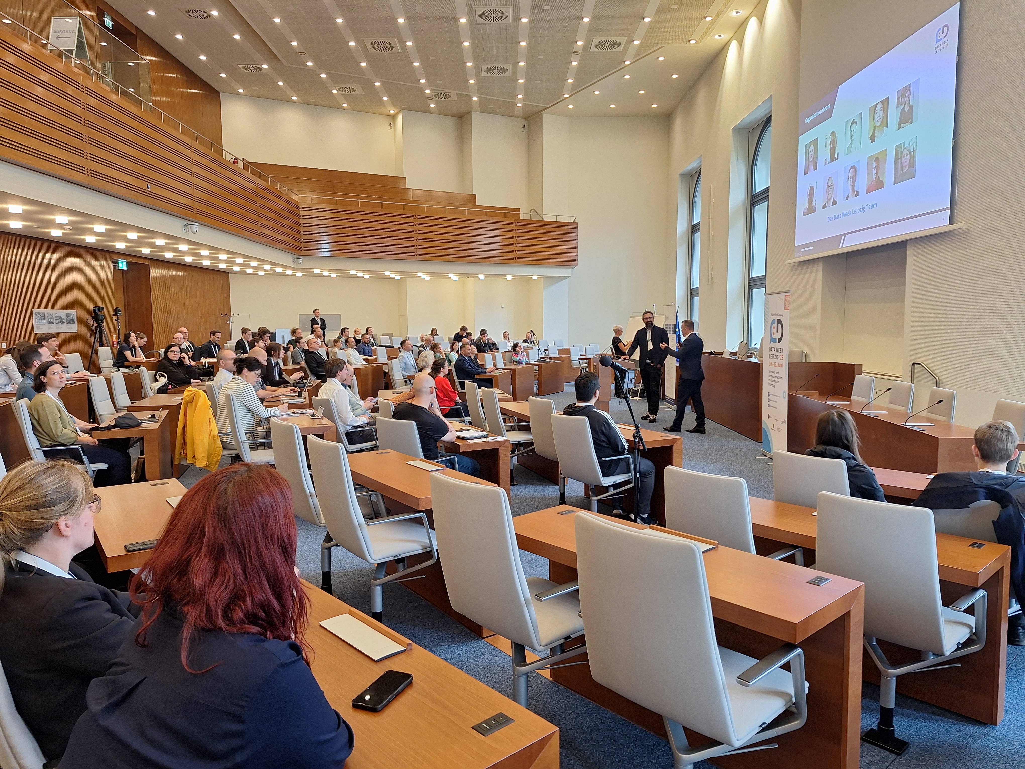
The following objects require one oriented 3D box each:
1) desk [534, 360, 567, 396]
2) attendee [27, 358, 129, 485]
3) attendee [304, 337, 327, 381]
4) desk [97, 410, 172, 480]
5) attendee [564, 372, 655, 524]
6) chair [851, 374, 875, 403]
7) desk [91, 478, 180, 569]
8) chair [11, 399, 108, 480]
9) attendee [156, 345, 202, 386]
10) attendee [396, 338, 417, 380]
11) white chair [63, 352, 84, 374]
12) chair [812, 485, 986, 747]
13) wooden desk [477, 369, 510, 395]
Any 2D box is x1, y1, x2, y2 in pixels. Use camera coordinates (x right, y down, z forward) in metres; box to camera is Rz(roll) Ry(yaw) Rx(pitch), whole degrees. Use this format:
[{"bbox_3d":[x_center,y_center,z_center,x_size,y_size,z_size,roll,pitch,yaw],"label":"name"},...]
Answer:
[{"bbox_3d":[0.818,-0.157,16.873,0.440,0.738,1.300,2,5,27],"label":"desk"},{"bbox_3d":[-3.325,0.459,5.318,0.740,1.285,0.500,-3,6,-26],"label":"attendee"},{"bbox_3d":[-3.415,-0.189,12.587,0.850,1.339,0.560,-1,5,-8],"label":"attendee"},{"bbox_3d":[-3.267,0.690,5.936,0.434,0.750,1.236,-2,5,-22],"label":"desk"},{"bbox_3d":[0.789,0.542,5.562,0.820,1.300,0.560,-5,7,-39],"label":"attendee"},{"bbox_3d":[3.969,0.416,8.204,0.550,1.020,0.555,-1,5,-1],"label":"chair"},{"bbox_3d":[-1.571,0.915,2.976,0.434,0.750,1.236,-4,6,-36],"label":"desk"},{"bbox_3d":[-3.565,0.598,5.422,0.620,1.020,0.560,-2,5,-23],"label":"chair"},{"bbox_3d":[-4.419,0.120,9.135,0.800,1.318,0.620,1,5,12],"label":"attendee"},{"bbox_3d":[-1.793,-0.113,12.539,0.750,1.430,0.520,0,5,7],"label":"attendee"},{"bbox_3d":[-5.664,0.100,9.276,0.610,1.060,0.600,-1,5,-7],"label":"white chair"},{"bbox_3d":[1.540,0.932,2.749,0.540,1.020,0.555,-5,7,-40],"label":"chair"},{"bbox_3d":[-0.346,0.121,13.640,0.455,0.740,1.290,1,5,11],"label":"wooden desk"}]

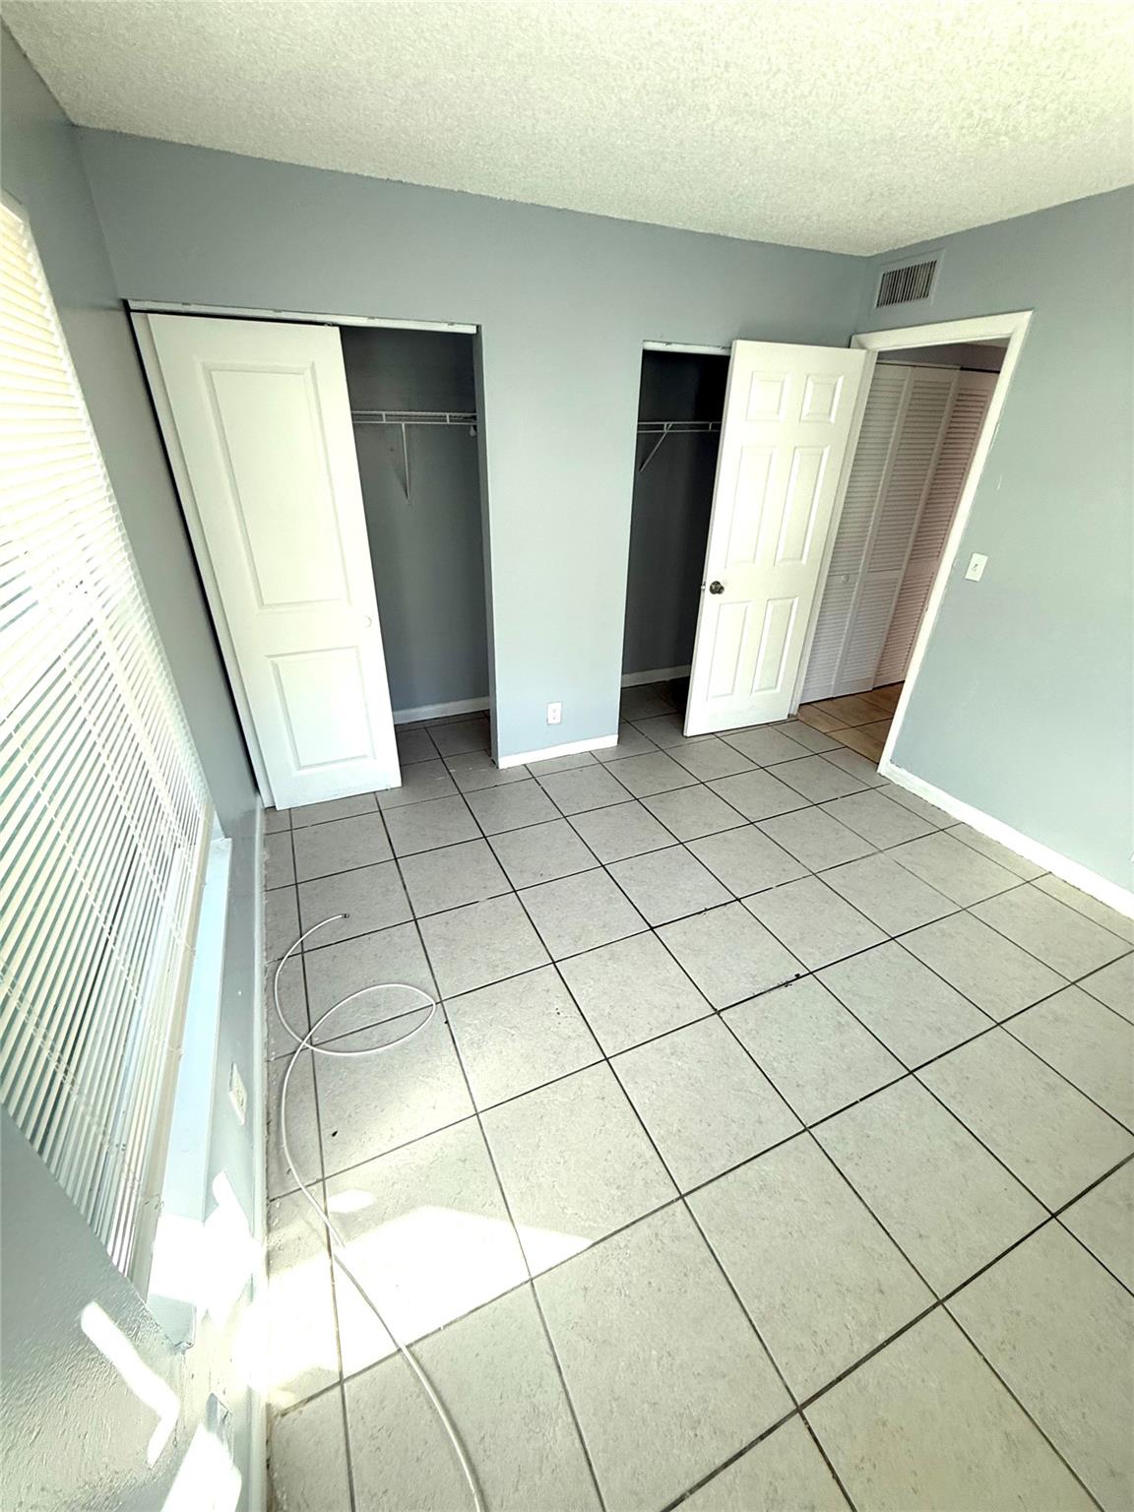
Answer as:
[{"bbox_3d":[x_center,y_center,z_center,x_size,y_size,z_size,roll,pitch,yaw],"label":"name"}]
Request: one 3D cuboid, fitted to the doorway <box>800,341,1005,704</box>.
[{"bbox_3d":[1.649,-0.965,3.256,0.132,2.022,0.769,-12,31,-21],"label":"doorway"}]

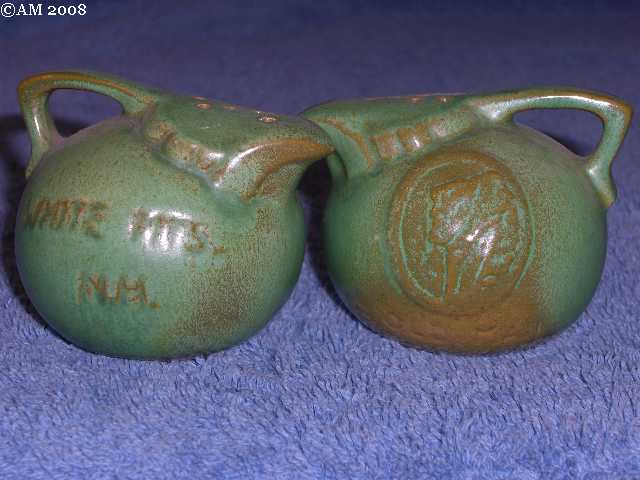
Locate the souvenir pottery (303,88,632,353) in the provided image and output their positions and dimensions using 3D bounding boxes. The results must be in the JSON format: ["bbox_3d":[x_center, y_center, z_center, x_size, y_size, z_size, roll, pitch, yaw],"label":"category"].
[{"bbox_3d":[0.029,-0.005,0.360,0.068,0.054,0.059,4,20,12],"label":"souvenir pottery"}]

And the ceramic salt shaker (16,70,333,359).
[{"bbox_3d":[-0.030,-0.004,0.352,0.068,0.054,0.059,7,21,18],"label":"ceramic salt shaker"}]

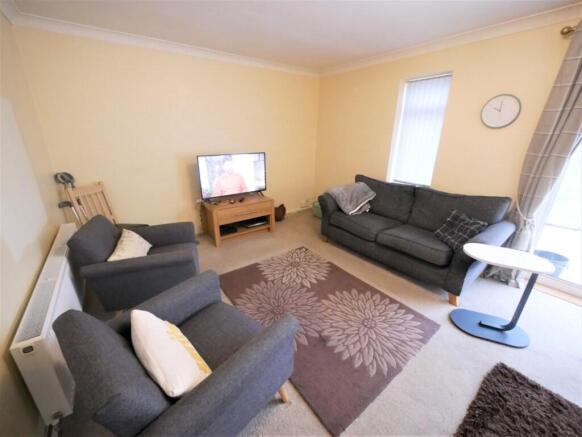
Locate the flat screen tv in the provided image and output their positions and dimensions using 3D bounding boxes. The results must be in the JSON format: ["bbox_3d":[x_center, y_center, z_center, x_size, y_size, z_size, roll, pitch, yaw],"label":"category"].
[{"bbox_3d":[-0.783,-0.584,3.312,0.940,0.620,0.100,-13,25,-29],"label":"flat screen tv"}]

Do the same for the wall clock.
[{"bbox_3d":[2.020,-1.036,2.278,0.040,0.297,0.297,-16,26,-34],"label":"wall clock"}]

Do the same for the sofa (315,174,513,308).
[{"bbox_3d":[1.278,0.059,2.808,0.900,0.850,1.890,-17,27,-36],"label":"sofa"}]

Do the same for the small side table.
[{"bbox_3d":[1.570,0.574,1.805,0.540,0.630,0.350,9,23,22],"label":"small side table"}]

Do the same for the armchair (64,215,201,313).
[{"bbox_3d":[-1.203,0.393,2.029,0.800,0.810,0.750,-7,23,-18],"label":"armchair"}]

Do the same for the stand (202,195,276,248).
[{"bbox_3d":[-0.748,-0.013,3.464,0.890,0.505,0.480,-14,26,-32],"label":"stand"}]

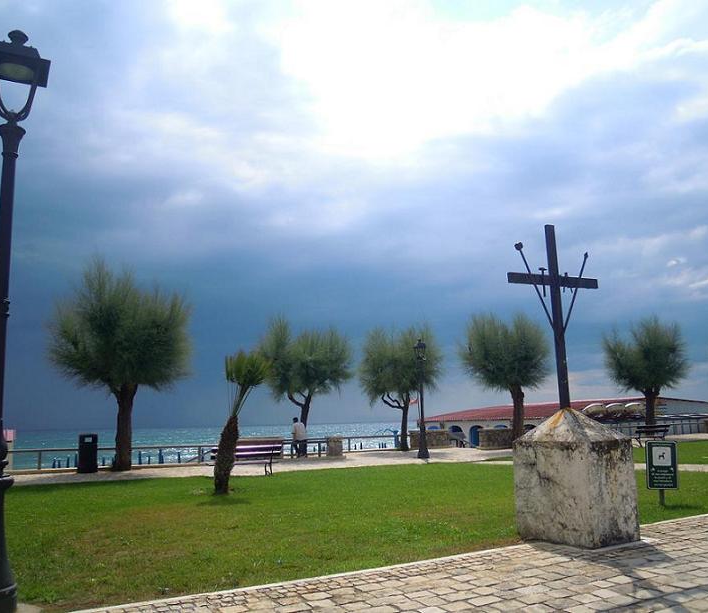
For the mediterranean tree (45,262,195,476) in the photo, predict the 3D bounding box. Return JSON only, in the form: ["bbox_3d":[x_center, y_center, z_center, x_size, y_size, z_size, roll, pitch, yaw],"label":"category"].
[{"bbox_3d":[-8.470,1.976,23.867,5.100,7.616,4.900,-1,-10,0],"label":"mediterranean tree"}]

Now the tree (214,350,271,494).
[{"bbox_3d":[-2.371,2.466,14.064,1.200,2.950,1.200,-1,-10,0],"label":"tree"}]

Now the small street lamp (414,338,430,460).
[{"bbox_3d":[2.667,3.629,26.290,0.480,4.708,0.480,-1,-10,0],"label":"small street lamp"}]

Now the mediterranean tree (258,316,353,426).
[{"bbox_3d":[-2.235,3.605,30.213,4.300,6.336,4.100,-1,-10,0],"label":"mediterranean tree"}]

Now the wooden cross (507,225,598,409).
[{"bbox_3d":[2.427,0.110,8.077,1.400,2.300,0.190,3,-11,-22],"label":"wooden cross"}]

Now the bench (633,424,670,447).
[{"bbox_3d":[11.175,4.892,24.890,1.850,0.830,0.650,5,-12,-31],"label":"bench"}]

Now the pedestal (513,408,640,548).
[{"bbox_3d":[2.666,2.014,8.042,0.890,1.550,1.040,6,-12,-34],"label":"pedestal"}]

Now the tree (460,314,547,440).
[{"bbox_3d":[7.161,3.481,30.841,4.200,6.382,4.100,-1,-10,0],"label":"tree"}]

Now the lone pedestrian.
[{"bbox_3d":[-2.328,5.566,28.181,0.550,1.693,0.380,3,-11,-25],"label":"lone pedestrian"}]

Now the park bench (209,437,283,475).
[{"bbox_3d":[-3.028,4.317,18.545,2.000,0.840,0.650,6,-12,-33],"label":"park bench"}]

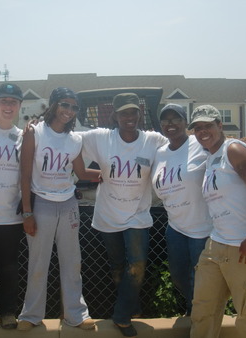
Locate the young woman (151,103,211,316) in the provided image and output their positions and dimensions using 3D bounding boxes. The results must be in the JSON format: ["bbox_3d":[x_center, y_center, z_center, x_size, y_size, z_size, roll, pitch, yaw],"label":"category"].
[{"bbox_3d":[0.441,0.318,3.605,0.520,1.583,0.380,1,4,22],"label":"young woman"}]

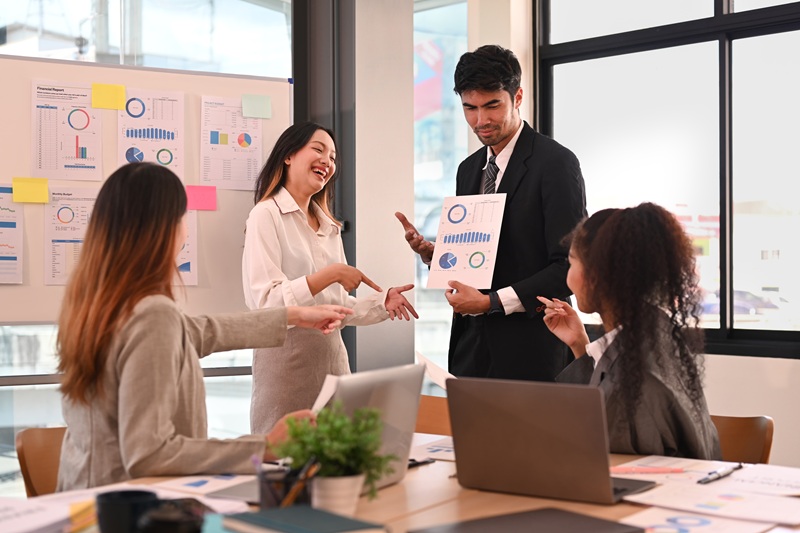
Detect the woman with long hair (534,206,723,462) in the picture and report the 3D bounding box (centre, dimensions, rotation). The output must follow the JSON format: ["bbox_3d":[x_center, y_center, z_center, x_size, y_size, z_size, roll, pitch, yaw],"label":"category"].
[{"bbox_3d":[0.530,0.503,2.542,0.560,1.320,0.540,0,-1,-3],"label":"woman with long hair"}]

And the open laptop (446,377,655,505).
[{"bbox_3d":[0.283,0.313,2.103,0.306,0.215,0.275,-1,-1,29],"label":"open laptop"}]

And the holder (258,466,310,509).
[{"bbox_3d":[-0.190,0.372,1.814,0.087,0.088,0.087,1,-1,-35],"label":"holder"}]

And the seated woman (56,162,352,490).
[{"bbox_3d":[-0.430,0.481,2.412,0.700,1.360,0.550,0,-1,-12],"label":"seated woman"}]

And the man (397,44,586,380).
[{"bbox_3d":[0.262,0.278,3.106,0.560,1.790,0.500,-1,-1,43],"label":"man"}]

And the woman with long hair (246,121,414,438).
[{"bbox_3d":[-0.200,0.378,3.114,0.490,1.590,0.480,1,-1,-45],"label":"woman with long hair"}]

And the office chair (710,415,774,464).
[{"bbox_3d":[0.600,0.759,2.607,0.460,0.810,0.500,-1,-1,30],"label":"office chair"}]

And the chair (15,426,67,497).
[{"bbox_3d":[-0.520,0.756,2.417,0.500,0.810,0.460,-1,-1,38],"label":"chair"}]

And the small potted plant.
[{"bbox_3d":[-0.108,0.316,1.805,0.190,0.200,0.190,0,-1,0],"label":"small potted plant"}]

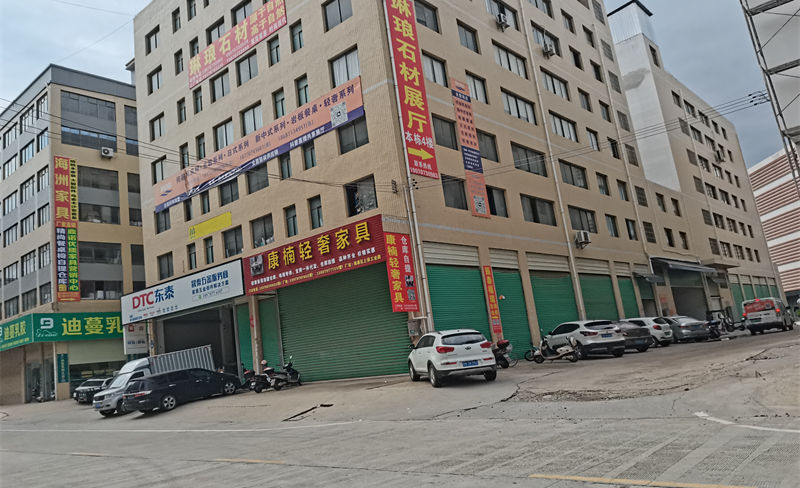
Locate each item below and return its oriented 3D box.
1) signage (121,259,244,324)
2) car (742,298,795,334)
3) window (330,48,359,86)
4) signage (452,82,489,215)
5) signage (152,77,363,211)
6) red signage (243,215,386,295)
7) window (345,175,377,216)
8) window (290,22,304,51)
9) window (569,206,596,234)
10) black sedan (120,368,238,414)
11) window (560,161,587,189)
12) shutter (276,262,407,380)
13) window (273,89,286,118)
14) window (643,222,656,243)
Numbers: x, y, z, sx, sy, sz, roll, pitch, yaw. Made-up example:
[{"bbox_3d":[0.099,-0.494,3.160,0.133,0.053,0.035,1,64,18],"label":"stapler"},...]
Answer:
[{"bbox_3d":[-13.235,3.044,35.578,13.363,1.872,0.250,-17,-14,38],"label":"signage"},{"bbox_3d":[21.700,4.220,35.300,1.690,1.960,4.500,-16,-14,38],"label":"car"},{"bbox_3d":[-2.565,-8.224,28.010,1.787,1.467,0.150,-17,-14,38],"label":"window"},{"bbox_3d":[3.504,-4.731,29.434,0.060,7.060,1.470,-17,-14,39],"label":"signage"},{"bbox_3d":[-8.587,-4.644,32.100,18.131,1.808,0.120,-15,-13,38],"label":"signage"},{"bbox_3d":[-4.398,0.718,28.436,9.799,2.024,0.250,-17,-14,38],"label":"red signage"},{"bbox_3d":[-1.645,-2.081,26.380,1.820,1.480,0.200,-16,-14,37],"label":"window"},{"bbox_3d":[-5.032,-10.230,29.800,0.850,1.500,0.200,-16,-14,37],"label":"window"},{"bbox_3d":[11.457,-1.497,37.767,0.200,1.500,3.750,-17,-14,39],"label":"window"},{"bbox_3d":[-9.137,6.190,25.843,1.800,1.560,4.750,-17,-12,37],"label":"black sedan"},{"bbox_3d":[11.357,-4.460,39.029,0.150,1.590,3.865,-17,-15,39],"label":"window"},{"bbox_3d":[-2.761,3.640,26.896,7.733,4.776,0.200,-15,-13,38],"label":"shutter"},{"bbox_3d":[-6.247,-7.213,31.009,0.854,1.449,0.150,-17,-14,38],"label":"window"},{"bbox_3d":[19.798,-0.912,47.598,0.150,1.580,2.072,-17,-15,39],"label":"window"}]

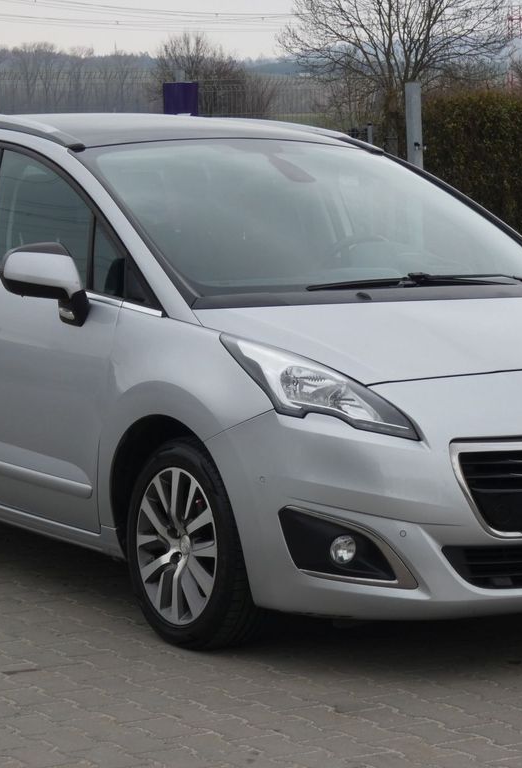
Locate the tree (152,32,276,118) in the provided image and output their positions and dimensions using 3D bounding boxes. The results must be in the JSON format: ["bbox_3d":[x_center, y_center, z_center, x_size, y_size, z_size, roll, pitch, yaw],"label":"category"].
[{"bbox_3d":[-2.236,-13.909,110.000,5.800,5.300,5.500,0,5,0],"label":"tree"}]

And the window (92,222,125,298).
[{"bbox_3d":[-0.472,-0.392,7.343,0.030,0.240,0.210,17,-5,-33],"label":"window"}]

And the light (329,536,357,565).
[{"bbox_3d":[0.206,0.454,6.454,0.088,0.088,0.070,-3,6,-33],"label":"light"}]

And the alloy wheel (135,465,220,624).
[{"bbox_3d":[-0.190,0.483,7.037,0.190,0.470,0.470,-3,6,-33],"label":"alloy wheel"}]

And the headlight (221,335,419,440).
[{"bbox_3d":[0.158,0.007,6.623,0.280,0.275,0.660,-3,6,-33],"label":"headlight"}]

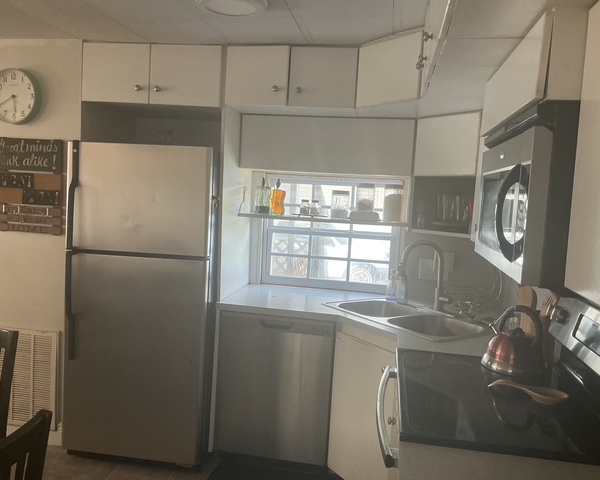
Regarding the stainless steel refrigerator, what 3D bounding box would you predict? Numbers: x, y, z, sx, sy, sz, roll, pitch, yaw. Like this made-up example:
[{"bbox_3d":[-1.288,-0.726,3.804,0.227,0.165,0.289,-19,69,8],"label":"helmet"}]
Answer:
[{"bbox_3d":[-0.778,0.331,3.040,0.754,1.669,0.743,4,5,9],"label":"stainless steel refrigerator"}]

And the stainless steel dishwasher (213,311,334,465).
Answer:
[{"bbox_3d":[-0.092,0.768,3.057,0.598,0.797,0.600,4,5,9],"label":"stainless steel dishwasher"}]

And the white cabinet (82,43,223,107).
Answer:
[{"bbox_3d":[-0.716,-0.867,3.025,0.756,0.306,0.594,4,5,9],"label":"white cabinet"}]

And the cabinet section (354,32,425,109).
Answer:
[{"bbox_3d":[0.513,-0.747,2.455,0.300,0.285,0.415,-1,7,-34],"label":"cabinet section"}]

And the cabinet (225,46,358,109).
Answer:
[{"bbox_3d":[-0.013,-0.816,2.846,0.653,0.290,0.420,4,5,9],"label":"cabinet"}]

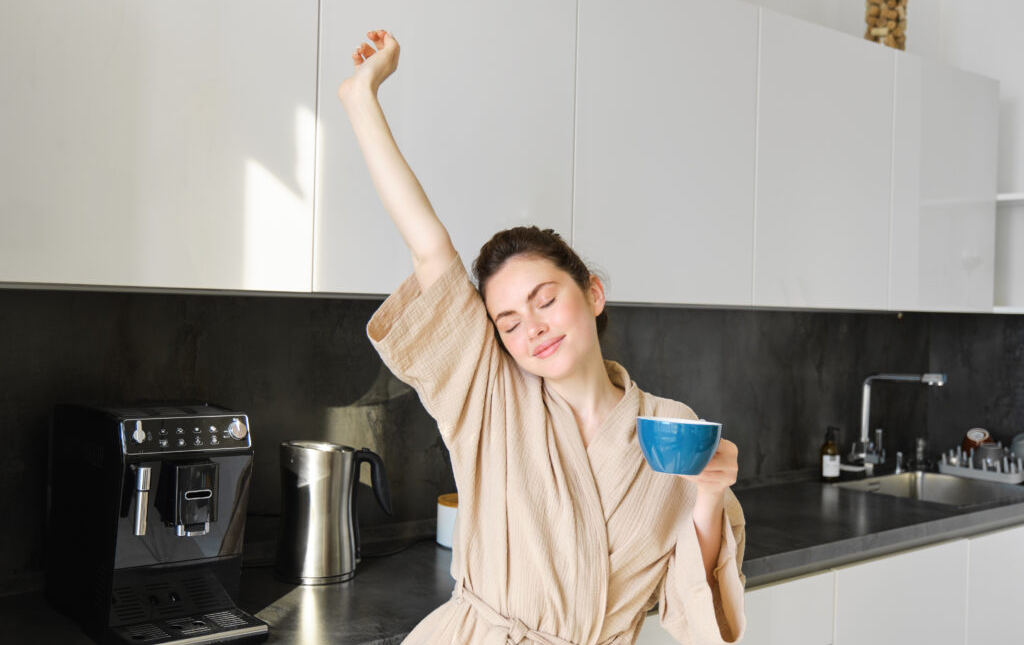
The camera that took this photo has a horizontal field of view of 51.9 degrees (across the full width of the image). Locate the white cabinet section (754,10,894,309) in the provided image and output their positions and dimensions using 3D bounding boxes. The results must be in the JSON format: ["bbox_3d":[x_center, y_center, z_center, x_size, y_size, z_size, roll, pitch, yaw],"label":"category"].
[{"bbox_3d":[0.731,-0.406,2.880,0.603,0.728,0.320,1,1,-39],"label":"white cabinet section"}]

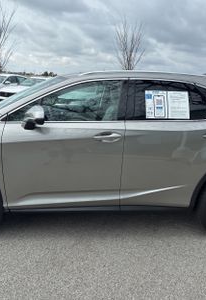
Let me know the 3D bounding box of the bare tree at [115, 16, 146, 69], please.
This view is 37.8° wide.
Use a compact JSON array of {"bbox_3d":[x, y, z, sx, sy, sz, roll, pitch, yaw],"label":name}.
[{"bbox_3d":[2.012,-7.552,25.383,2.650,6.721,2.650,0,13,-6],"label":"bare tree"}]

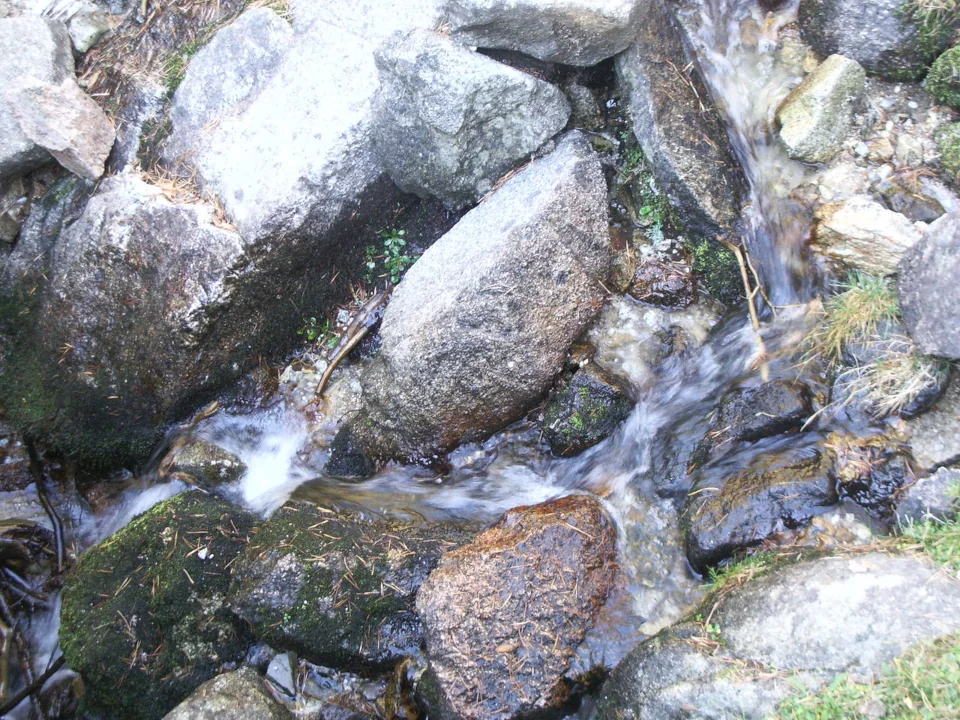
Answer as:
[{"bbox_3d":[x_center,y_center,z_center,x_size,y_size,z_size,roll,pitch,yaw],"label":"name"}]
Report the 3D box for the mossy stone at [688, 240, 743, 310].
[{"bbox_3d":[0.435,-0.159,3.160,0.095,0.120,0.095,21,45,22],"label":"mossy stone"}]

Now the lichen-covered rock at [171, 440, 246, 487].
[{"bbox_3d":[-0.418,0.158,2.650,0.120,0.070,0.090,-3,44,-4],"label":"lichen-covered rock"}]

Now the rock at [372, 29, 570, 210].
[{"bbox_3d":[-0.014,-0.406,2.900,0.340,0.280,0.290,-3,44,-4],"label":"rock"}]

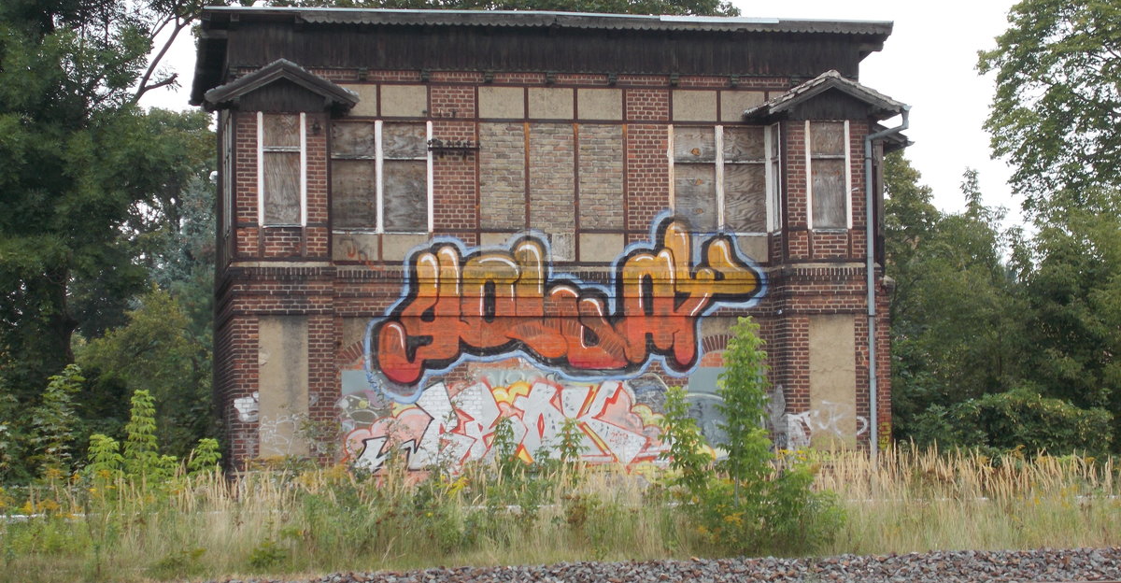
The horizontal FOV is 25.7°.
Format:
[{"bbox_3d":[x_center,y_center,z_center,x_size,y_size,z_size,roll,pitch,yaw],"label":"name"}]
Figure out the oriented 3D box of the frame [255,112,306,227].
[{"bbox_3d":[-4.410,-1.922,38.941,0.772,1.848,0.120,0,-4,-11],"label":"frame"}]

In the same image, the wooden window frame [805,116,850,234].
[{"bbox_3d":[4.402,-1.922,40.583,0.799,1.841,0.120,0,-4,-11],"label":"wooden window frame"}]

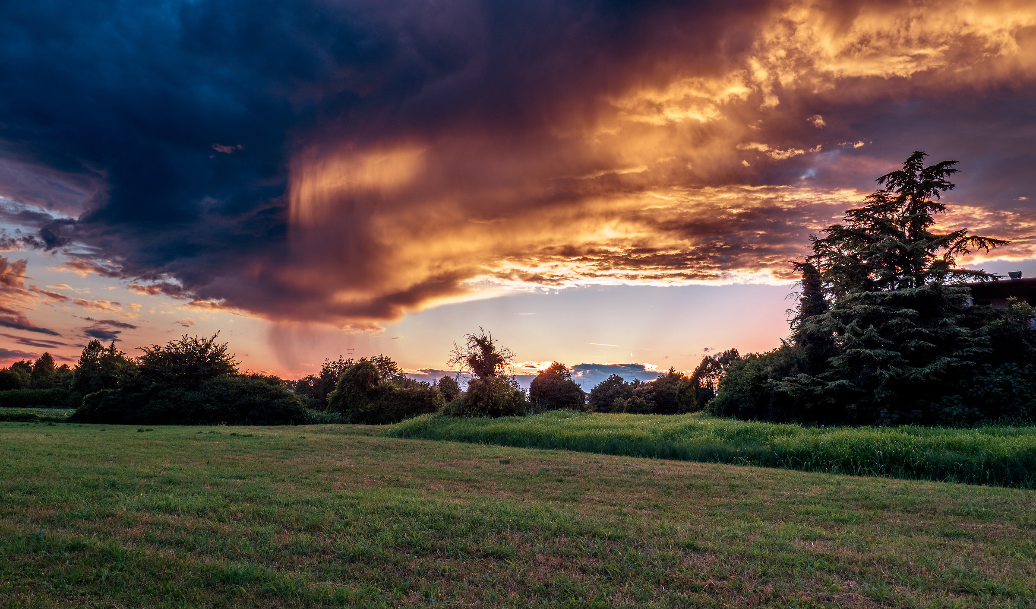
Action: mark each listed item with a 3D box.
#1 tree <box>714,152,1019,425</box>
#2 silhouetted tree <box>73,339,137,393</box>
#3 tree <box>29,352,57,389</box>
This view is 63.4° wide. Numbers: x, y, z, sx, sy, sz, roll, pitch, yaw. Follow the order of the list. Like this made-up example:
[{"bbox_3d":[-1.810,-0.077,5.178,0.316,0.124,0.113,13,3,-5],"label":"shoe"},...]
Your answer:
[{"bbox_3d":[12.890,-0.280,31.000,11.320,10.660,9.500,0,-6,0],"label":"tree"},{"bbox_3d":[-51.720,8.770,105.000,8.010,8.720,7.500,0,-6,0],"label":"silhouetted tree"},{"bbox_3d":[-72.510,11.560,128.000,4.200,8.410,4.300,0,-6,0],"label":"tree"}]

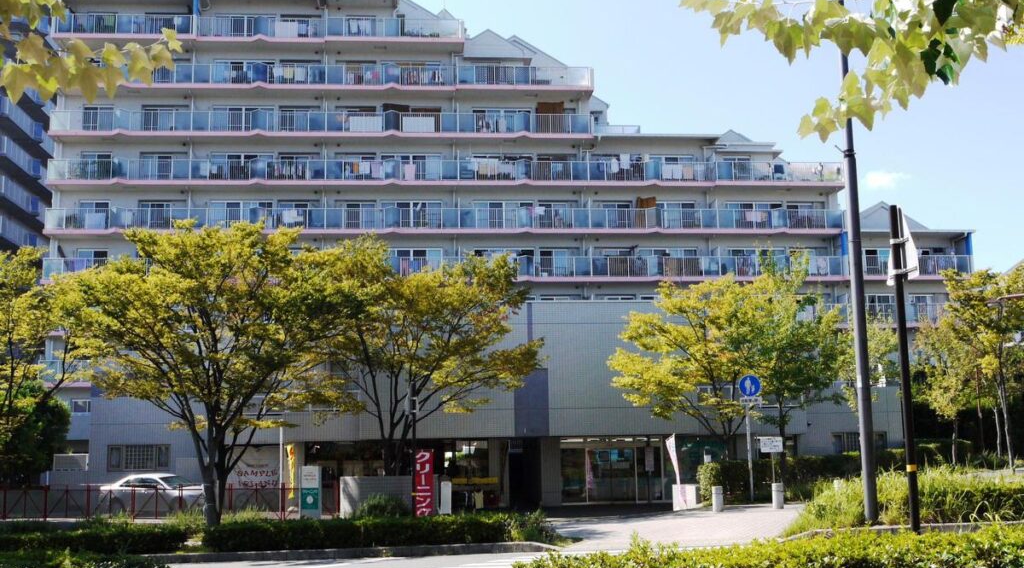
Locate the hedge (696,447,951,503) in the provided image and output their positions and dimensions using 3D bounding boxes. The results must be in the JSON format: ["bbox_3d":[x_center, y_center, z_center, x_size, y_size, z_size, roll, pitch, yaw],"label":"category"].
[{"bbox_3d":[9.386,5.954,33.954,8.200,1.450,1.300,0,-9,-8],"label":"hedge"}]

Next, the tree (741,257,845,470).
[{"bbox_3d":[8.375,2.818,33.463,3.100,7.380,3.100,-1,-9,0],"label":"tree"}]

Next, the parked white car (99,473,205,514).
[{"bbox_3d":[-12.439,7.383,39.333,4.600,1.450,1.740,-3,-9,15],"label":"parked white car"}]

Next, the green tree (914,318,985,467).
[{"bbox_3d":[17.860,4.492,45.853,2.860,6.540,2.860,-1,-9,0],"label":"green tree"}]

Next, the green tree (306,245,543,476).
[{"bbox_3d":[-2.602,2.826,33.462,7.040,8.140,7.040,-1,-9,0],"label":"green tree"}]

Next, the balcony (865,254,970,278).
[{"bbox_3d":[23.411,-0.962,66.276,6.690,1.500,1.700,0,-9,-4],"label":"balcony"}]

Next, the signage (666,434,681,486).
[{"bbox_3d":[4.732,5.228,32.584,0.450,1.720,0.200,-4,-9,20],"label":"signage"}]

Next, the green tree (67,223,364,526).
[{"bbox_3d":[-6.721,2.135,25.473,6.760,7.210,6.760,-1,-9,0],"label":"green tree"}]

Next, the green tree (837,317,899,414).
[{"bbox_3d":[12.998,4.291,40.824,2.260,6.260,2.260,-1,-9,0],"label":"green tree"}]

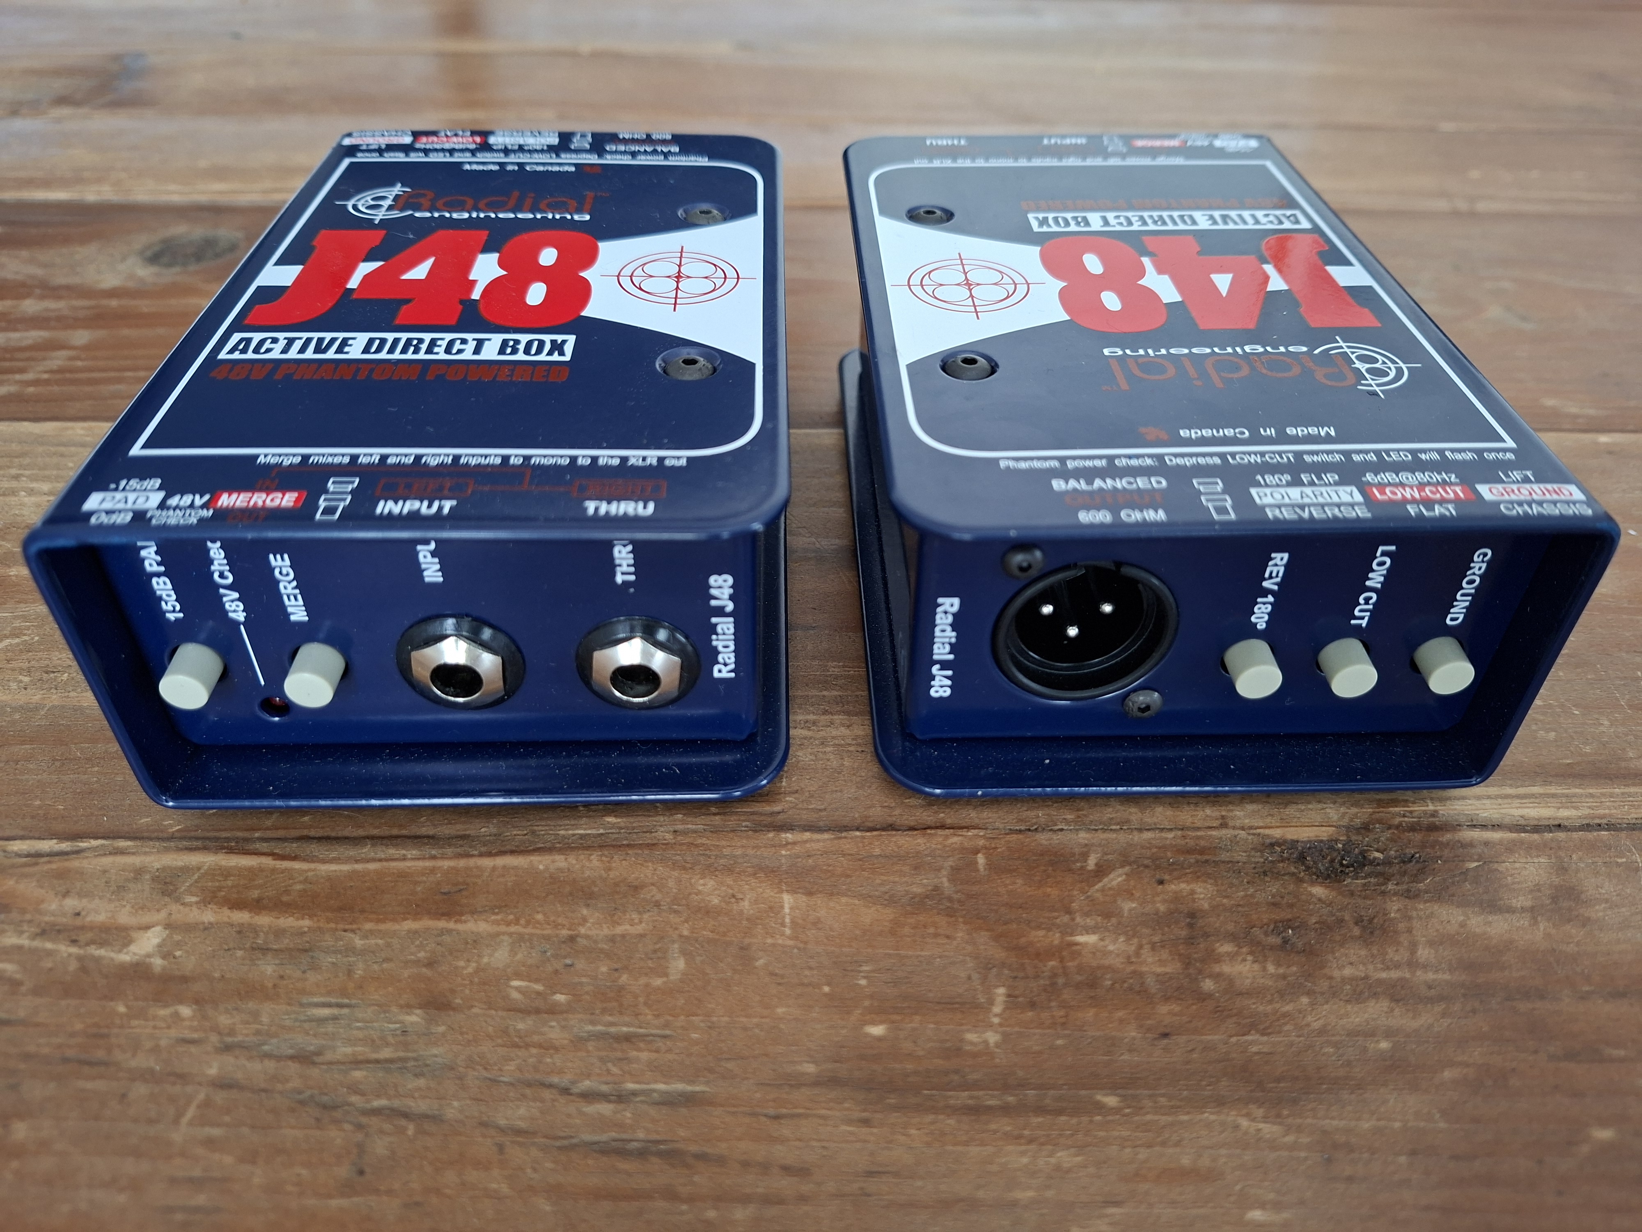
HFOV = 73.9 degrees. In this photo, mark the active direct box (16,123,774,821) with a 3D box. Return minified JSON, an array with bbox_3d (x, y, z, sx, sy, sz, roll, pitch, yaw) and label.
[{"bbox_3d":[-0.049,-0.034,0.181,0.085,0.048,0.126,-1,43,-1],"label":"active direct box"}]

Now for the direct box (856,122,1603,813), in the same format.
[{"bbox_3d":[0.049,-0.035,0.185,0.085,0.048,0.126,-1,43,-1],"label":"direct box"}]

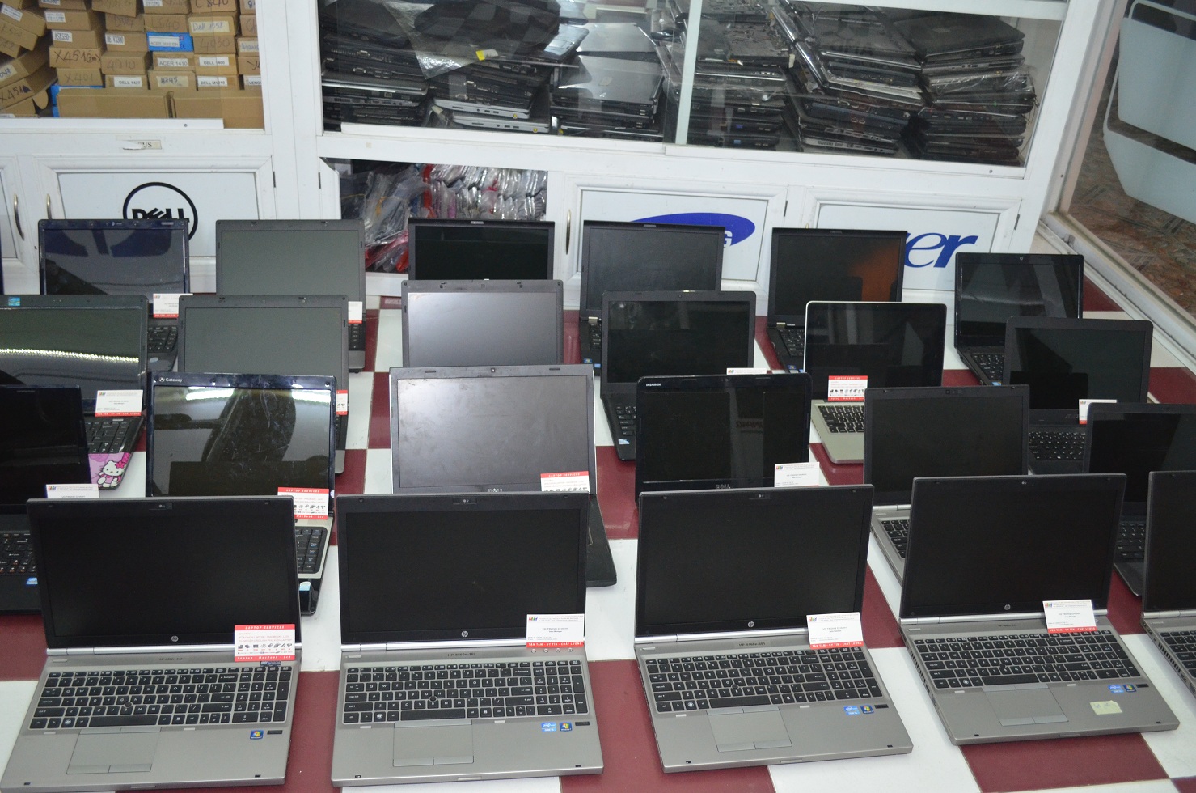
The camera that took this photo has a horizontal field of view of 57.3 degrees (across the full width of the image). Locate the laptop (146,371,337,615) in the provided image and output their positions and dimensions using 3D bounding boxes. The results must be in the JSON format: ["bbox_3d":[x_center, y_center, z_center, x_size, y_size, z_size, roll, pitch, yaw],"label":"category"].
[{"bbox_3d":[-0.615,0.155,1.822,0.326,0.239,0.362,1,31,-6],"label":"laptop"}]

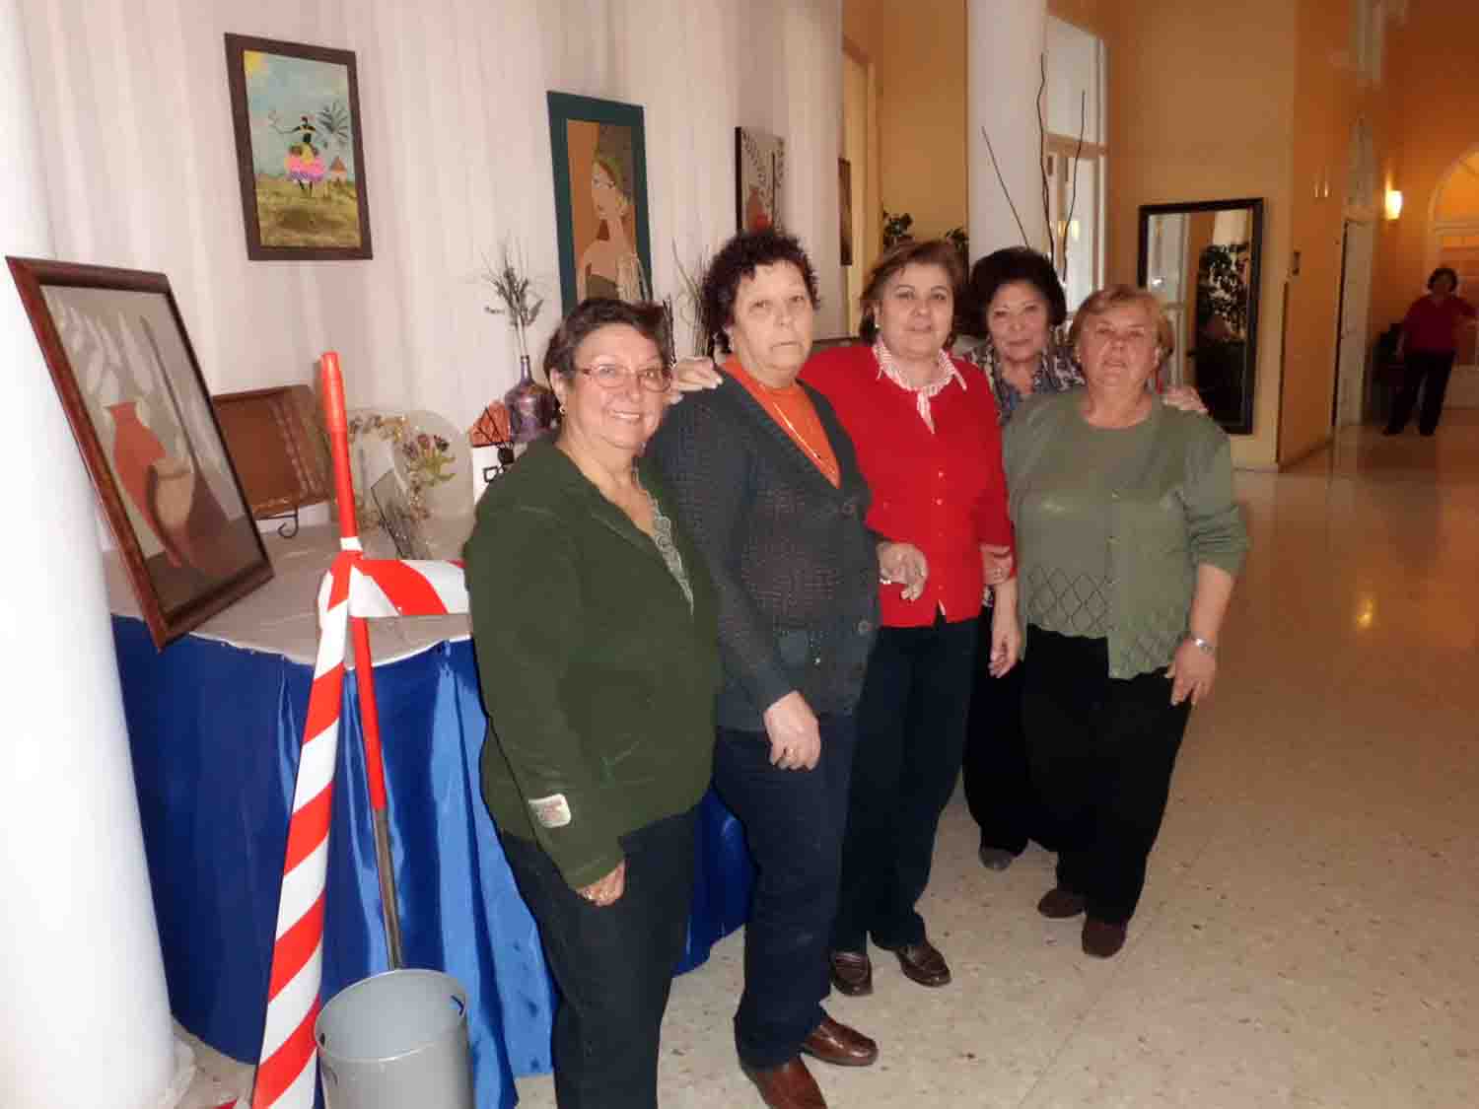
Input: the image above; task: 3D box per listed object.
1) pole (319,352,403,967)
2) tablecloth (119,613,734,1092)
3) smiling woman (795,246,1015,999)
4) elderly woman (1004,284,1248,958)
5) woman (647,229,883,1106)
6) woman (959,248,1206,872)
[{"bbox_3d":[-0.646,0.331,1.962,0.032,1.358,0.032,-2,12,0],"label":"pole"},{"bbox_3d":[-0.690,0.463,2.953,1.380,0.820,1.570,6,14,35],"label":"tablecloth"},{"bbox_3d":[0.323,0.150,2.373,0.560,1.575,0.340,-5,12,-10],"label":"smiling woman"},{"bbox_3d":[0.827,0.137,2.529,0.530,1.490,0.350,2,12,20],"label":"elderly woman"},{"bbox_3d":[0.075,0.220,2.069,0.370,1.585,0.500,9,16,44],"label":"woman"},{"bbox_3d":[0.812,0.024,2.863,0.600,1.575,0.340,0,12,12],"label":"woman"}]

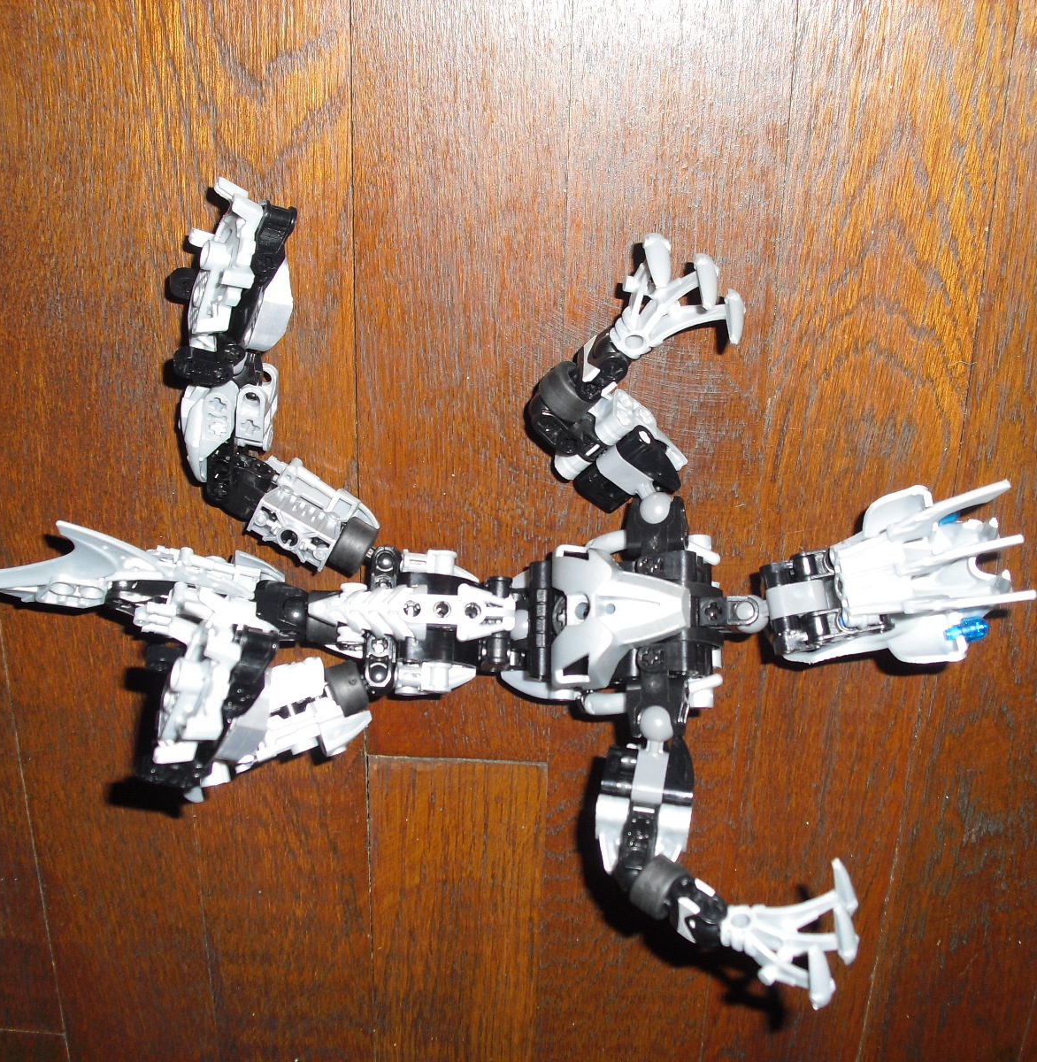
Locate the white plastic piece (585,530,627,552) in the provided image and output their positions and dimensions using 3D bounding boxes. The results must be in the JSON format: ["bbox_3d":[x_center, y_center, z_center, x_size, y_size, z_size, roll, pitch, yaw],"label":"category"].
[{"bbox_3d":[0.024,0.003,0.399,0.011,0.006,0.006,-5,76,-1],"label":"white plastic piece"}]

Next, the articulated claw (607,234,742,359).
[{"bbox_3d":[0.037,-0.054,0.368,0.033,0.017,0.032,35,116,-24],"label":"articulated claw"}]

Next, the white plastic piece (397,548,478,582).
[{"bbox_3d":[-0.022,0.010,0.408,0.021,0.015,0.009,2,99,1],"label":"white plastic piece"}]

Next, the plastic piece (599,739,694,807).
[{"bbox_3d":[0.033,0.064,0.386,0.024,0.014,0.017,8,76,2],"label":"plastic piece"}]

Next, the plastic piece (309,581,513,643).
[{"bbox_3d":[-0.028,0.021,0.392,0.054,0.011,0.015,0,76,0],"label":"plastic piece"}]

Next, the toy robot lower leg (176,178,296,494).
[{"bbox_3d":[-0.076,-0.052,0.396,0.031,0.036,0.083,10,114,-1],"label":"toy robot lower leg"}]

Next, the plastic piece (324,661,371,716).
[{"bbox_3d":[-0.047,0.044,0.408,0.009,0.014,0.014,-19,90,-14],"label":"plastic piece"}]

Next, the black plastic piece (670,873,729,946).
[{"bbox_3d":[0.047,0.099,0.382,0.017,0.013,0.013,36,95,18],"label":"black plastic piece"}]

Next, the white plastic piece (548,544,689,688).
[{"bbox_3d":[0.025,0.022,0.383,0.036,0.014,0.036,0,76,0],"label":"white plastic piece"}]

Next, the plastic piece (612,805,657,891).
[{"bbox_3d":[0.031,0.084,0.392,0.010,0.012,0.022,10,99,0],"label":"plastic piece"}]

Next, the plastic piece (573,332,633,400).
[{"bbox_3d":[0.023,-0.044,0.397,0.015,0.010,0.013,-36,107,18],"label":"plastic piece"}]

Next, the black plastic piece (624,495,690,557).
[{"bbox_3d":[0.037,-0.001,0.390,0.017,0.013,0.015,2,114,4],"label":"black plastic piece"}]

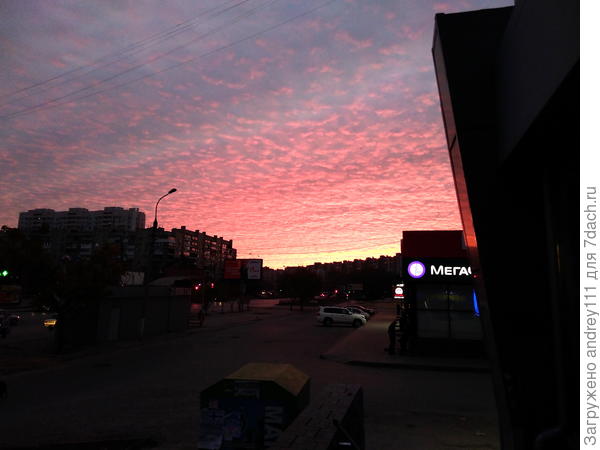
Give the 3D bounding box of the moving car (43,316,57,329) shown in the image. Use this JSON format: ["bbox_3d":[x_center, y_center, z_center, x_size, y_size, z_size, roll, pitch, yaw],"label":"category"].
[{"bbox_3d":[-21.930,8.550,43.000,1.750,1.470,4.300,2,-8,-14],"label":"moving car"}]

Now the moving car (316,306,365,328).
[{"bbox_3d":[4.022,8.882,46.700,4.780,1.870,1.930,-1,-8,13],"label":"moving car"}]

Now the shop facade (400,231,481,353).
[{"bbox_3d":[8.271,3.863,26.944,4.800,6.200,5.000,-1,-8,11],"label":"shop facade"}]

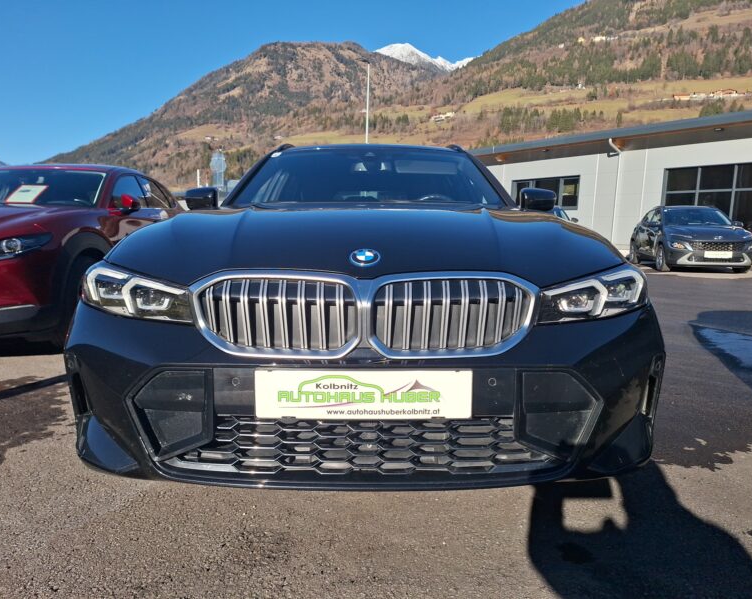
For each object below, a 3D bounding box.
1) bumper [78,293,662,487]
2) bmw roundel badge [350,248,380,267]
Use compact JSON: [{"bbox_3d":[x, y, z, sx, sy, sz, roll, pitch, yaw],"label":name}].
[{"bbox_3d":[-0.029,0.228,1.515,1.800,0.480,0.480,1,7,0],"label":"bumper"},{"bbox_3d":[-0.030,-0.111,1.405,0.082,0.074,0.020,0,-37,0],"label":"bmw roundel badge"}]

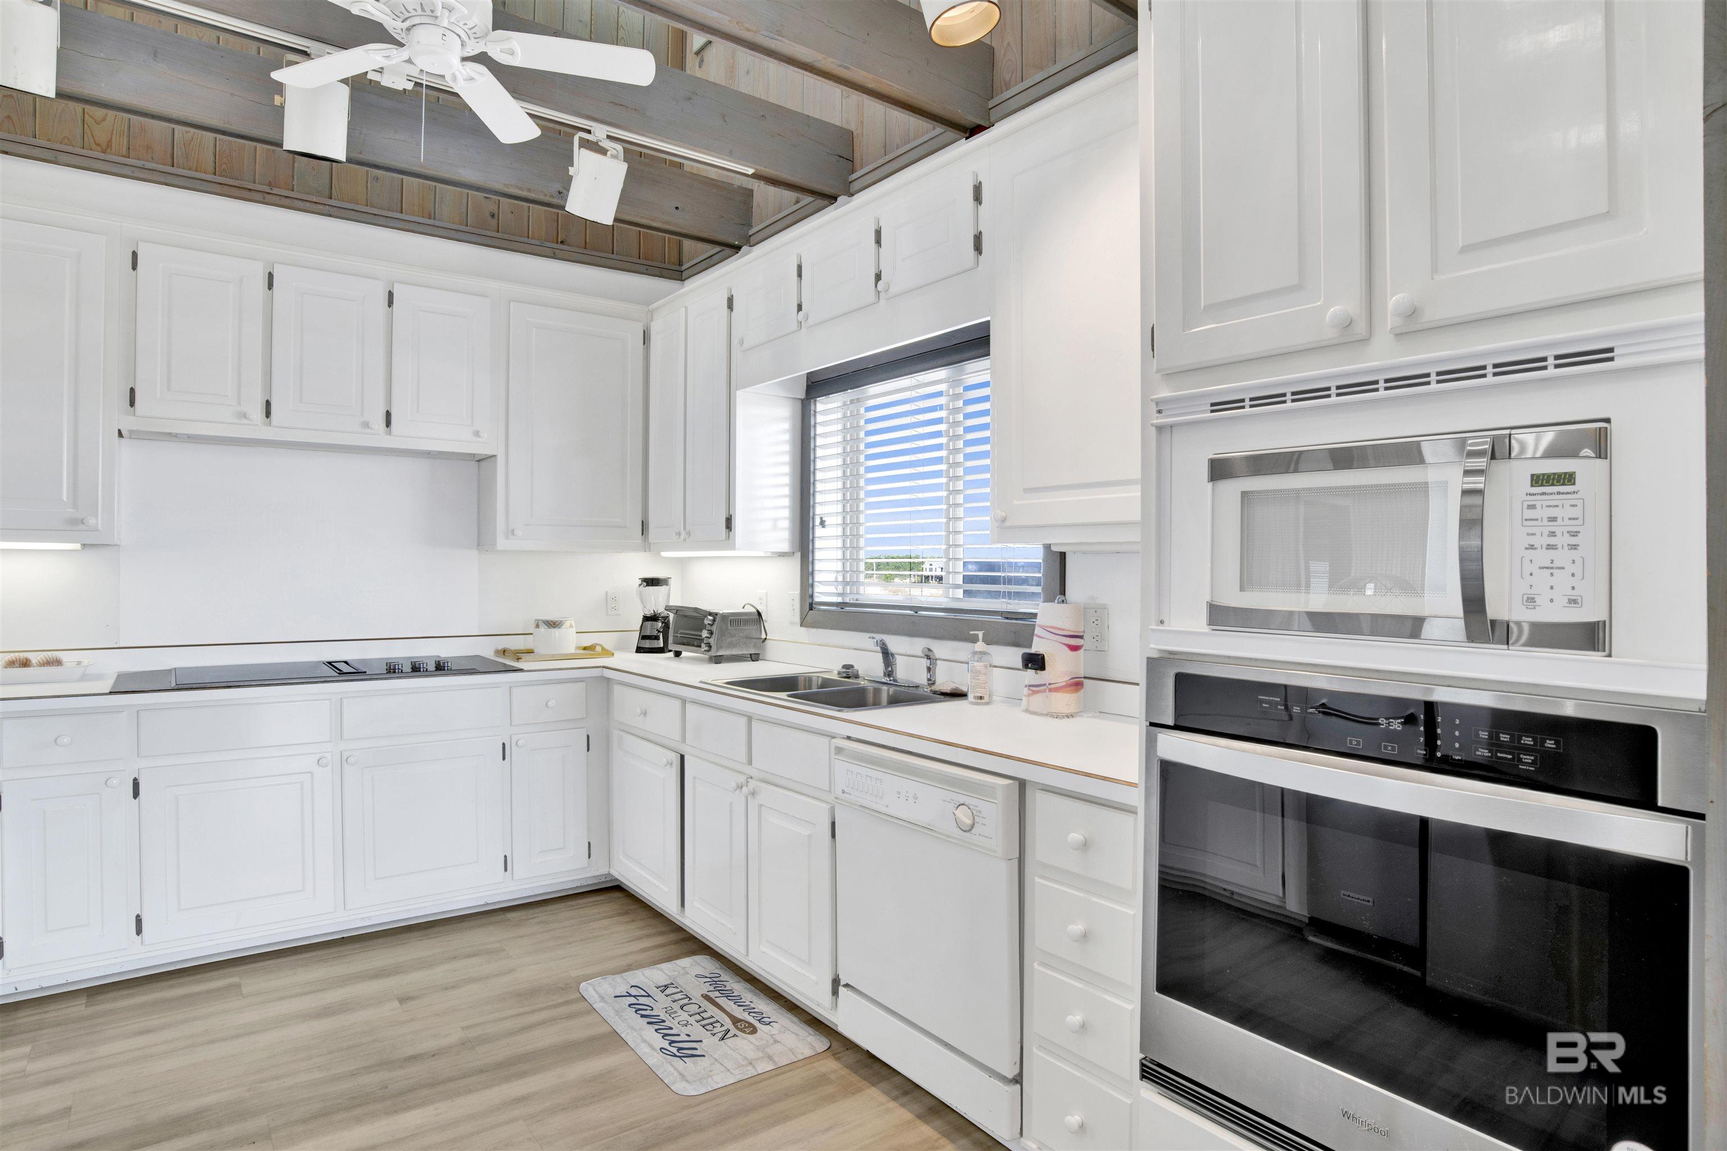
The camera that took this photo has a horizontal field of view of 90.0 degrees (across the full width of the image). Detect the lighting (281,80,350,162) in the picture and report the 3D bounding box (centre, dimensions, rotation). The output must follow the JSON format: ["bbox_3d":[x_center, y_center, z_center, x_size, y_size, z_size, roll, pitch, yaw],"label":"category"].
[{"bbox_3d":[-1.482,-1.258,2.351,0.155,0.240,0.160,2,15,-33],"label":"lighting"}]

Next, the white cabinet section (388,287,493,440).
[{"bbox_3d":[-1.748,-0.832,3.538,0.351,0.589,0.297,0,0,-34],"label":"white cabinet section"}]

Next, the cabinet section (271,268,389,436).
[{"bbox_3d":[-2.064,-0.826,3.323,0.346,0.584,0.297,0,0,-34],"label":"cabinet section"}]

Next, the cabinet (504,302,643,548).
[{"bbox_3d":[-1.345,-0.646,3.927,0.630,1.060,0.320,0,0,-33],"label":"cabinet"}]

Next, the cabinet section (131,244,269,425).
[{"bbox_3d":[-2.377,-0.825,3.110,0.346,0.584,0.297,0,0,-34],"label":"cabinet section"}]

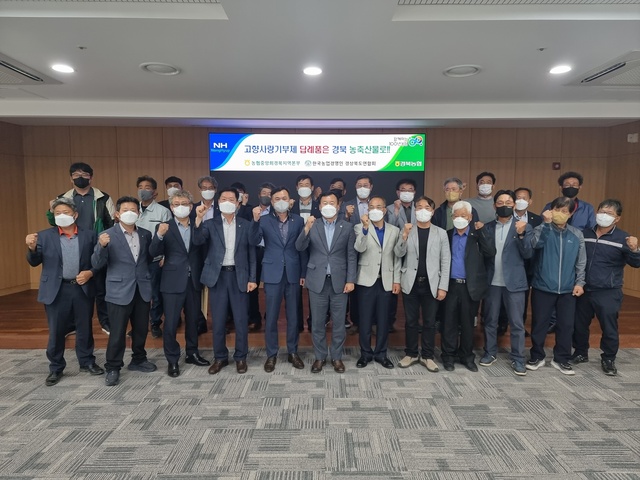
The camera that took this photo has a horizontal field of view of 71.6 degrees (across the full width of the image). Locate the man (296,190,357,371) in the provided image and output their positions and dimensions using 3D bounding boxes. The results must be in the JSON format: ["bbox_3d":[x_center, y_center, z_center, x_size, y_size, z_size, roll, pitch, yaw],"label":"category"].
[{"bbox_3d":[0.063,0.395,4.287,0.560,1.730,0.400,0,5,1],"label":"man"}]

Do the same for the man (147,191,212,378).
[{"bbox_3d":[-1.363,0.391,4.334,0.557,1.739,0.420,-1,5,-10],"label":"man"}]

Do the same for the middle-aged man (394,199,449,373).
[{"bbox_3d":[1.003,0.420,4.342,0.538,1.664,0.400,1,5,8],"label":"middle-aged man"}]

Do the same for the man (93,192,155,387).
[{"bbox_3d":[-1.801,0.443,4.088,0.550,1.680,0.440,-2,5,-20],"label":"man"}]

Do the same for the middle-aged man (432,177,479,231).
[{"bbox_3d":[1.550,0.168,5.076,0.580,1.750,0.380,1,5,14],"label":"middle-aged man"}]

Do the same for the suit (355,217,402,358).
[{"bbox_3d":[0.574,0.504,4.426,0.460,1.405,0.340,0,5,4],"label":"suit"}]

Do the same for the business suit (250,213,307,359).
[{"bbox_3d":[-0.404,0.453,4.323,0.526,1.431,0.360,0,5,-3],"label":"business suit"}]

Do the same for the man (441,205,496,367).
[{"bbox_3d":[1.443,0.441,4.313,0.505,1.625,0.380,1,5,11],"label":"man"}]

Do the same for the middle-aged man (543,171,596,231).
[{"bbox_3d":[2.770,0.142,4.927,0.566,1.788,0.400,1,5,18],"label":"middle-aged man"}]

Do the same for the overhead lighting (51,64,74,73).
[{"bbox_3d":[-2.006,-1.336,3.466,0.175,0.030,0.175,0,5,0],"label":"overhead lighting"}]

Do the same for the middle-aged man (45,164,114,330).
[{"bbox_3d":[-2.681,0.108,4.987,0.670,1.900,0.400,-2,5,-18],"label":"middle-aged man"}]

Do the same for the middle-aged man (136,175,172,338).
[{"bbox_3d":[-1.875,0.174,4.880,0.520,1.750,0.360,0,5,-2],"label":"middle-aged man"}]

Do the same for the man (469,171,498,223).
[{"bbox_3d":[1.823,0.124,5.008,0.540,1.775,0.360,1,5,10],"label":"man"}]

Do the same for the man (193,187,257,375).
[{"bbox_3d":[-0.920,0.382,4.276,0.588,1.765,0.420,-1,5,-7],"label":"man"}]

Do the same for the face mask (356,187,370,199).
[{"bbox_3d":[0.481,-0.515,4.874,0.150,0.130,0.100,0,5,8],"label":"face mask"}]

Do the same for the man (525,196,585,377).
[{"bbox_3d":[2.280,0.424,4.277,0.559,1.659,0.420,1,5,17],"label":"man"}]

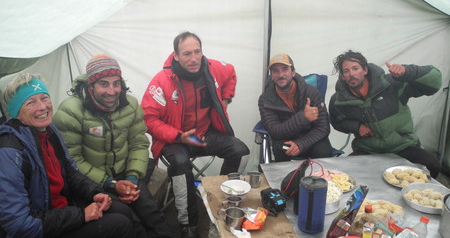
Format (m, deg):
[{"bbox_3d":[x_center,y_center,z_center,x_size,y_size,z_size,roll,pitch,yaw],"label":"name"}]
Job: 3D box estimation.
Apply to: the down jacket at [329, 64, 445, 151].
[{"bbox_3d":[1.030,-0.118,2.474,0.690,0.570,0.440,4,17,11],"label":"down jacket"}]

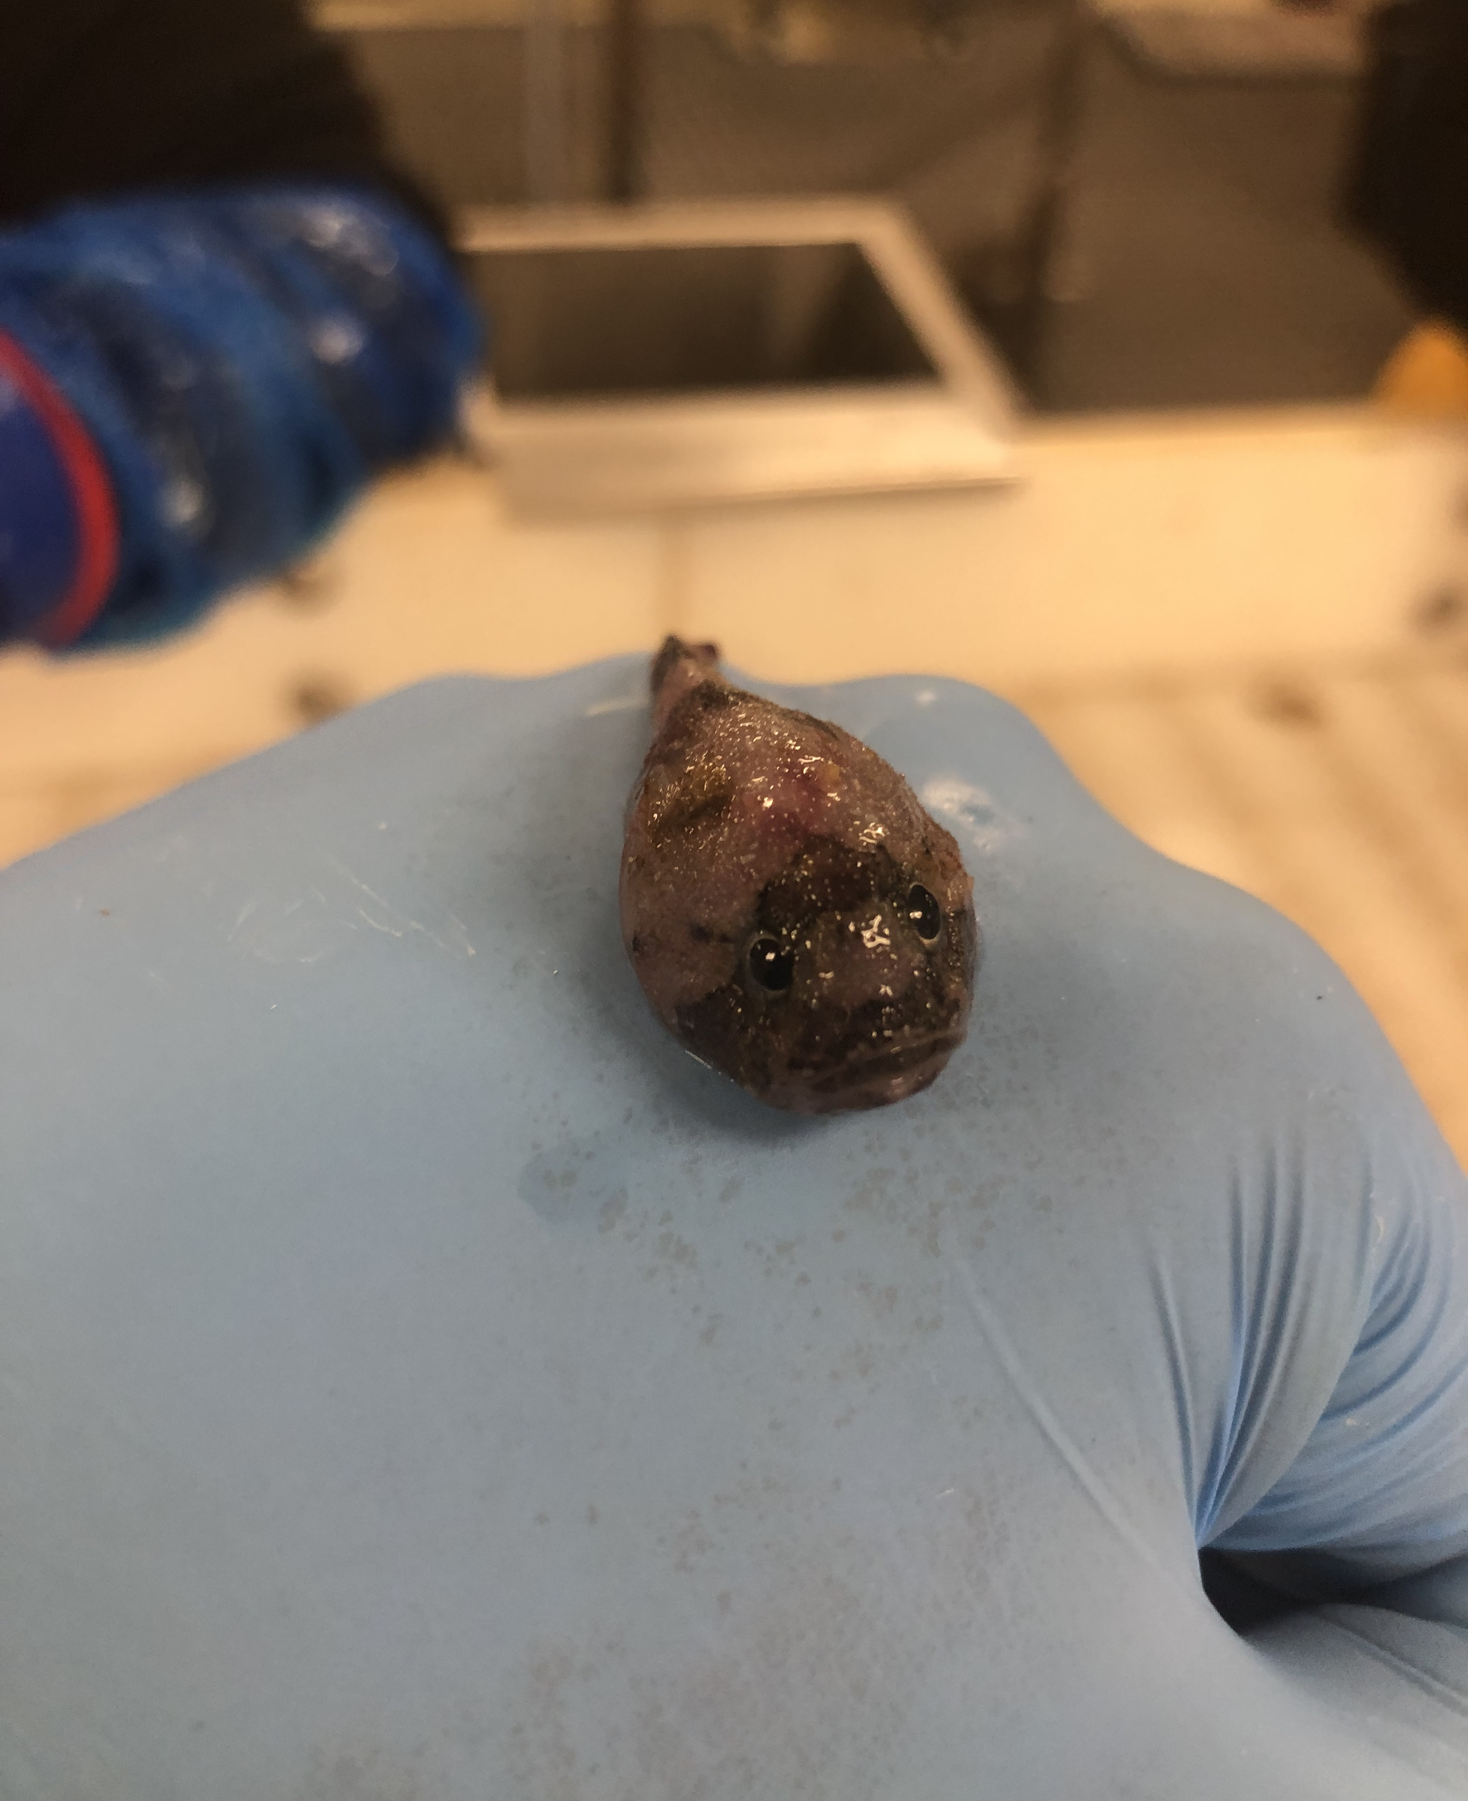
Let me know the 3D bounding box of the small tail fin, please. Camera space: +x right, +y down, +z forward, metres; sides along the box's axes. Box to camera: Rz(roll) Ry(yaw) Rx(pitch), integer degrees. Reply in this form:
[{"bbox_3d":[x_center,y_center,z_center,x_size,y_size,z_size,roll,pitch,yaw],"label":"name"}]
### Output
[{"bbox_3d":[-0.003,-0.015,0.109,0.004,0.005,0.009,-19,38,-8],"label":"small tail fin"}]

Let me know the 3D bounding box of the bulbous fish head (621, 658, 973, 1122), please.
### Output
[{"bbox_3d":[0.001,-0.004,0.097,0.018,0.016,0.043,-19,38,-8],"label":"bulbous fish head"}]

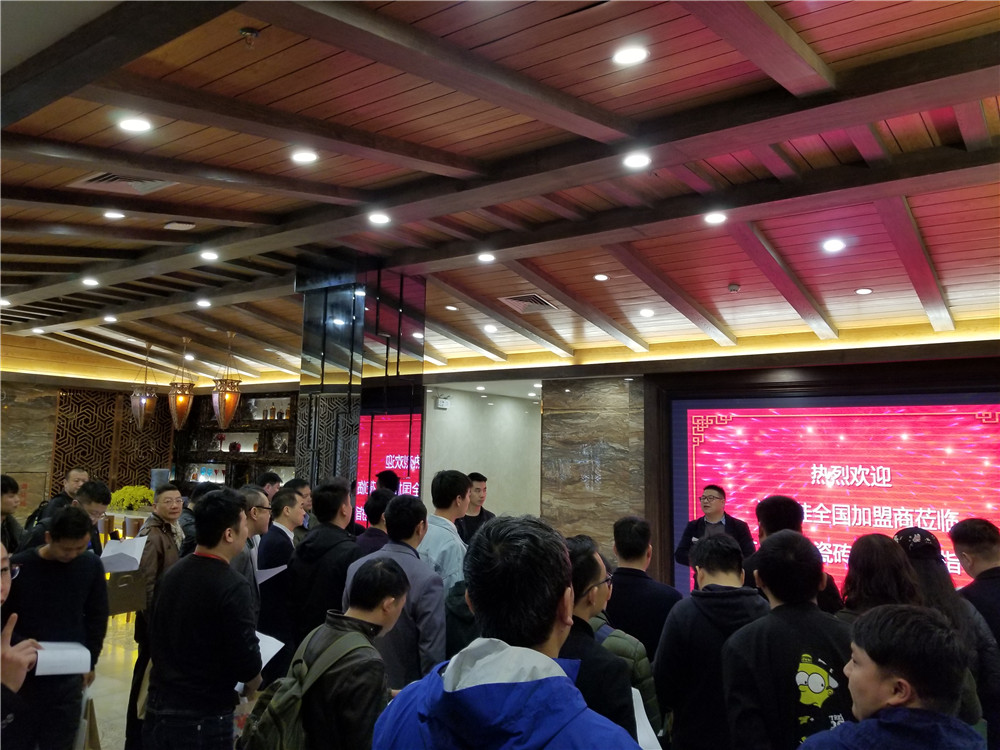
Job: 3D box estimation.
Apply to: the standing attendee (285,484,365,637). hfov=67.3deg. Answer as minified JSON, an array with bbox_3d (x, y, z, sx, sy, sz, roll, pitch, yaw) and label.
[{"bbox_3d":[-0.852,1.387,3.531,0.520,1.776,0.330,-3,-7,38],"label":"standing attendee"}]

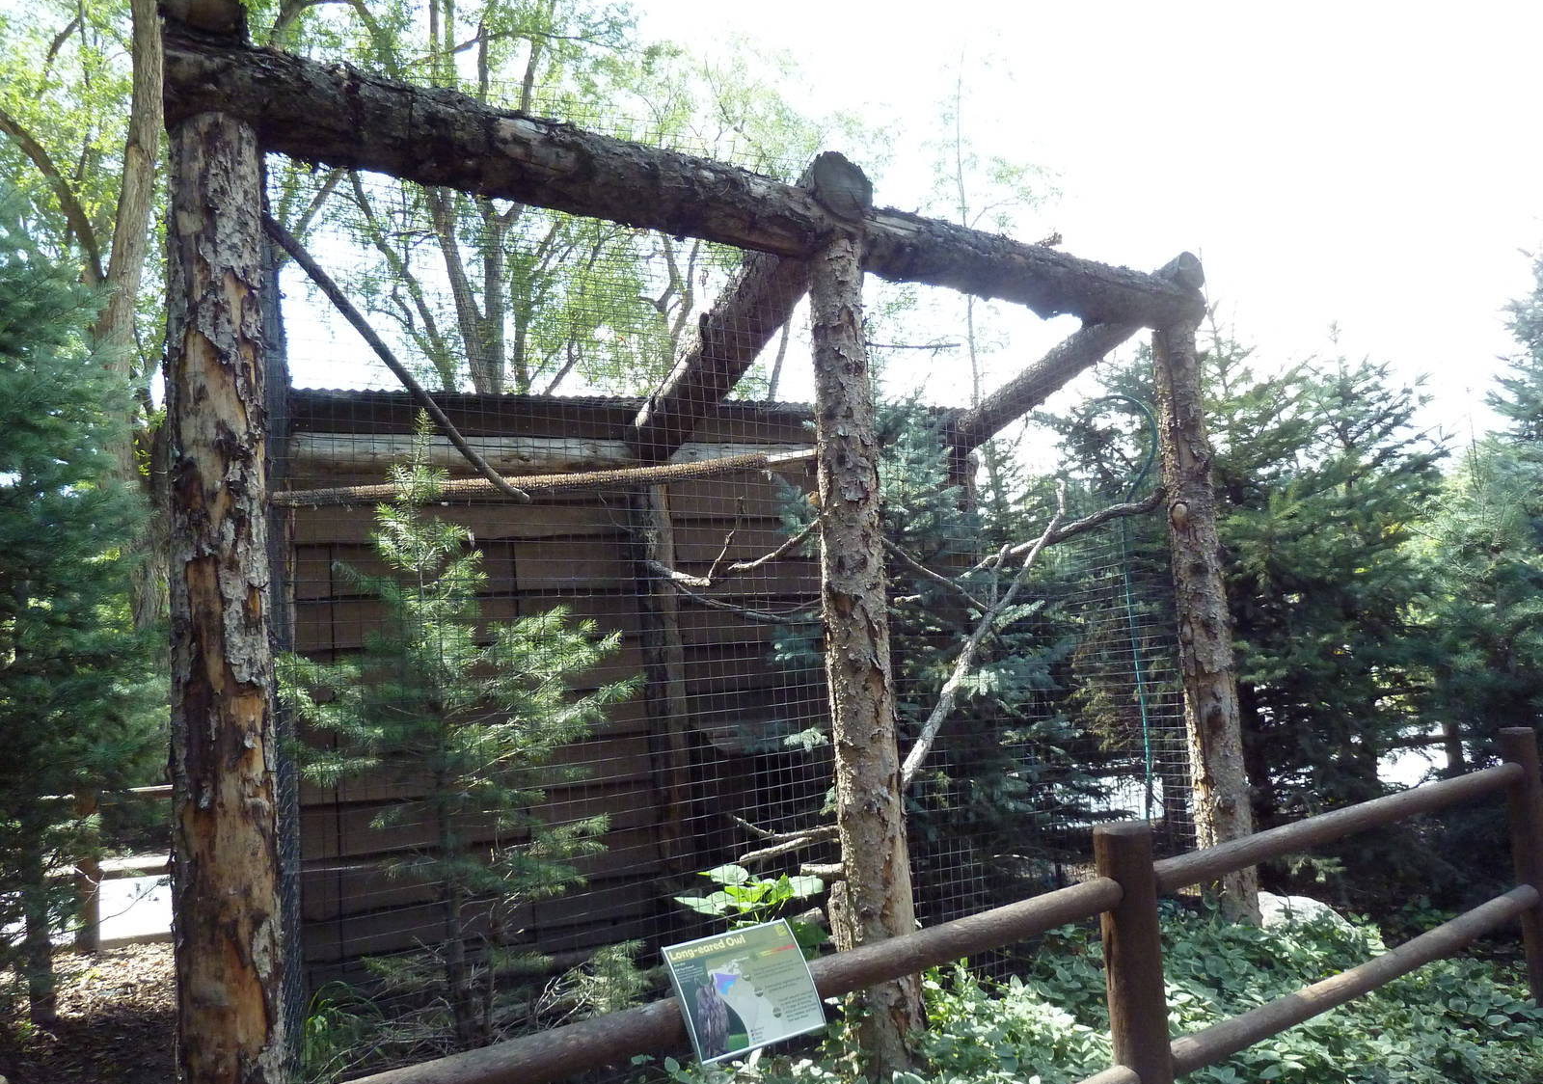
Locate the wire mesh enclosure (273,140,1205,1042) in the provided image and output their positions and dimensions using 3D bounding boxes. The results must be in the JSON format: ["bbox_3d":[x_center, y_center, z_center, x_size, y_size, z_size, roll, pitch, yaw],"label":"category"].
[{"bbox_3d":[-0.151,0.477,4.734,3.833,2.738,2.200,0,-7,-34],"label":"wire mesh enclosure"}]

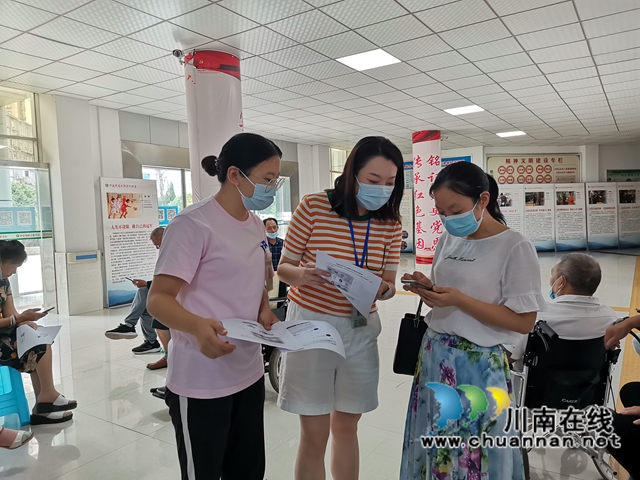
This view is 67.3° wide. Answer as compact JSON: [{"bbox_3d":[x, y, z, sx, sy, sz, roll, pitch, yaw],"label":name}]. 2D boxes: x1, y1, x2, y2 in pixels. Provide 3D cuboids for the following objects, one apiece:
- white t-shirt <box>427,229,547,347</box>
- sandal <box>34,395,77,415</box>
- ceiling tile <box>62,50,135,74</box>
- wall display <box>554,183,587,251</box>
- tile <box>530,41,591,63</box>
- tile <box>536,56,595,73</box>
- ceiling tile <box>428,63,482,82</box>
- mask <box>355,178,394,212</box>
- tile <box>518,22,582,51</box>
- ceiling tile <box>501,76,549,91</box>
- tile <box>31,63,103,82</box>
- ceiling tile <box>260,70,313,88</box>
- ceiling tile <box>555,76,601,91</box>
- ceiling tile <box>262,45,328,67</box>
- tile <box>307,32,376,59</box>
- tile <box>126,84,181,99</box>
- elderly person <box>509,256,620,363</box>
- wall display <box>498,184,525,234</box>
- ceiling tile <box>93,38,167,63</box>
[{"bbox_3d":[0.528,0.119,1.569,0.290,0.420,0.460,-4,4,-37],"label":"white t-shirt"},{"bbox_3d":[-1.794,1.114,3.280,0.250,0.100,0.092,-3,4,-16],"label":"sandal"},{"bbox_3d":[-2.435,-1.963,5.292,0.600,0.020,0.600,0,4,34],"label":"ceiling tile"},{"bbox_3d":[7.158,-0.634,13.712,0.920,1.910,0.050,-1,3,8],"label":"wall display"},{"bbox_3d":[2.716,-2.128,5.455,0.600,0.020,0.600,1,4,34],"label":"tile"},{"bbox_3d":[3.068,-2.170,5.988,0.600,0.020,0.600,0,4,34],"label":"tile"},{"bbox_3d":[1.722,-2.135,6.121,0.600,0.020,0.600,0,4,34],"label":"ceiling tile"},{"bbox_3d":[0.188,-0.149,1.630,0.140,0.108,0.080,3,23,-20],"label":"mask"},{"bbox_3d":[2.390,-2.089,4.961,0.600,0.030,0.600,0,4,34],"label":"tile"},{"bbox_3d":[2.887,-2.206,6.784,0.600,0.020,0.600,0,4,34],"label":"ceiling tile"},{"bbox_3d":[-2.939,-1.968,5.633,0.600,0.020,0.600,1,4,34],"label":"tile"},{"bbox_3d":[-0.443,-2.074,6.173,0.600,0.020,0.600,0,4,34],"label":"ceiling tile"},{"bbox_3d":[3.736,-2.246,6.989,0.600,0.020,0.600,0,4,34],"label":"ceiling tile"},{"bbox_3d":[-0.272,-2.023,5.295,0.600,0.030,0.600,0,4,34],"label":"ceiling tile"},{"bbox_3d":[0.225,-2.027,4.974,0.600,0.020,0.600,0,4,34],"label":"tile"},{"bbox_3d":[-2.270,-2.042,6.627,0.600,0.020,0.600,0,4,34],"label":"tile"},{"bbox_3d":[1.140,0.578,2.470,0.540,1.080,0.820,-2,3,-3],"label":"elderly person"},{"bbox_3d":[5.364,-0.572,13.699,0.950,1.980,0.050,-2,3,-8],"label":"wall display"},{"bbox_3d":[-1.936,-1.955,4.965,0.600,0.020,0.600,0,4,34],"label":"ceiling tile"}]

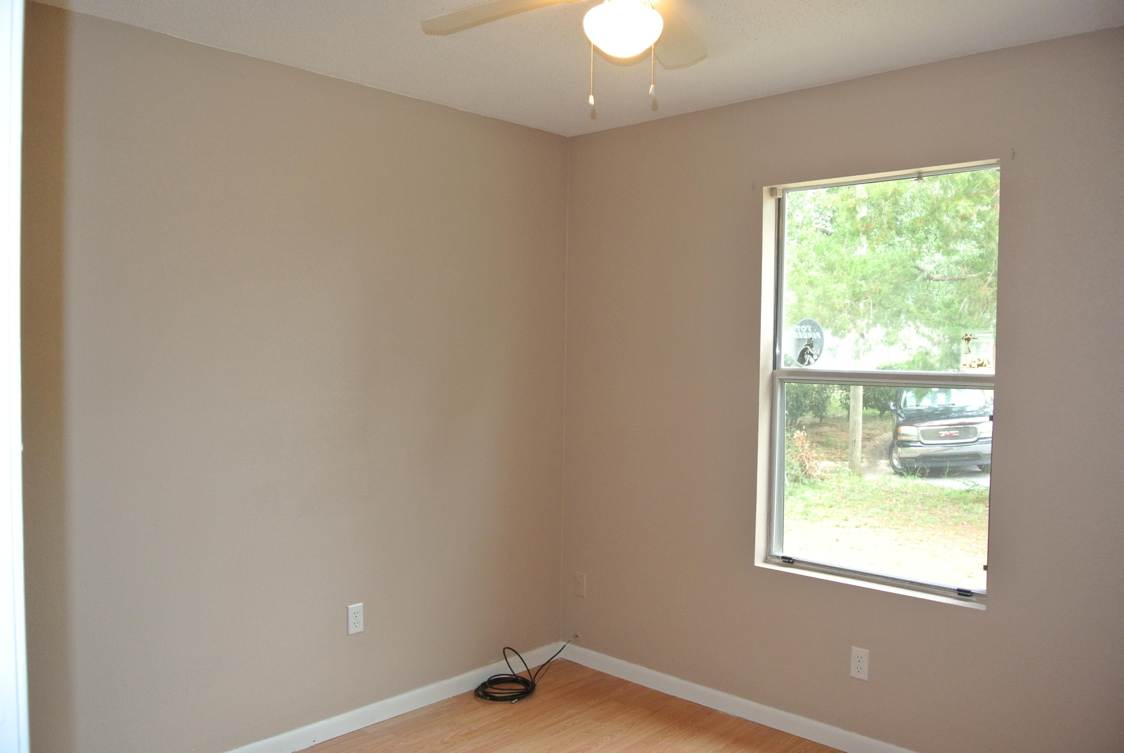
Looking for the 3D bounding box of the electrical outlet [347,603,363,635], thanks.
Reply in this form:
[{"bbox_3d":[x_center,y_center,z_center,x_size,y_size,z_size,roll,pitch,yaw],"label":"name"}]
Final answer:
[{"bbox_3d":[-0.795,0.934,3.248,0.010,0.115,0.069,3,3,43],"label":"electrical outlet"}]

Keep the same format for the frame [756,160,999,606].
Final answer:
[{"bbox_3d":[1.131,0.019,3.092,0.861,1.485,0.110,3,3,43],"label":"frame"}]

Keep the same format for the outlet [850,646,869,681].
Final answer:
[{"bbox_3d":[1.089,1.048,3.083,0.069,0.115,0.010,3,3,43],"label":"outlet"}]

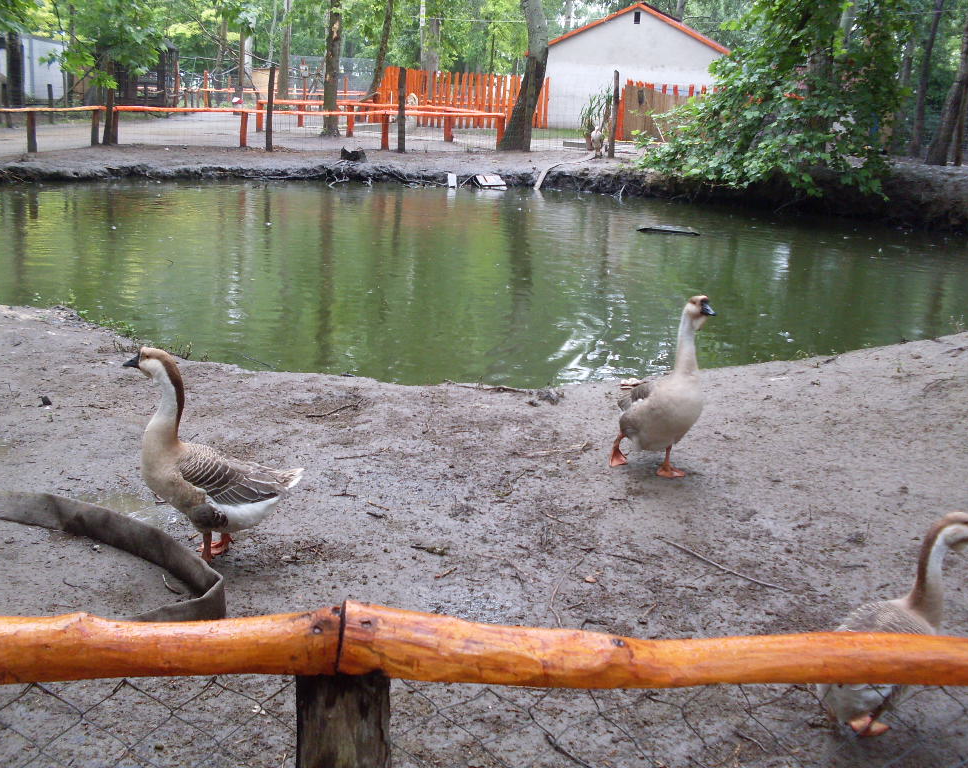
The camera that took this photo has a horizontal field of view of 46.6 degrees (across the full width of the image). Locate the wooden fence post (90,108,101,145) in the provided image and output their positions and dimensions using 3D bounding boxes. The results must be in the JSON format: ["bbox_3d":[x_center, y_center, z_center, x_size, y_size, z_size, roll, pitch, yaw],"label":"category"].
[{"bbox_3d":[-7.580,-4.998,21.890,0.147,0.713,0.147,3,15,0],"label":"wooden fence post"}]

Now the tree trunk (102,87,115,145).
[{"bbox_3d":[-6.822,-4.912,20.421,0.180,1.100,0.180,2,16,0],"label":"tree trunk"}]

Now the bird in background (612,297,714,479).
[{"bbox_3d":[0.768,-0.011,4.835,0.320,0.773,0.620,-9,19,-38],"label":"bird in background"}]

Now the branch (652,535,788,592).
[{"bbox_3d":[0.817,0.613,3.920,0.050,0.025,0.585,-11,19,-37],"label":"branch"}]

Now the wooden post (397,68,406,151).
[{"bbox_3d":[-1.768,-5.995,24.587,0.144,1.788,0.144,3,15,0],"label":"wooden post"}]

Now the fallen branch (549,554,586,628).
[{"bbox_3d":[0.267,0.663,3.699,0.070,0.025,0.563,4,16,12],"label":"fallen branch"}]

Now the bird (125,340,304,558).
[{"bbox_3d":[-0.911,0.236,3.826,0.596,0.739,0.250,-2,16,-11],"label":"bird"}]

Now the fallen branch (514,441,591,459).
[{"bbox_3d":[0.320,0.286,5.075,0.413,0.030,0.050,-9,18,-33],"label":"fallen branch"}]

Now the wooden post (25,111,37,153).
[{"bbox_3d":[-7.969,-4.451,19.767,0.150,0.731,0.150,3,15,0],"label":"wooden post"}]

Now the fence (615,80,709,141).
[{"bbox_3d":[4.442,-6.719,27.664,2.478,1.496,0.120,1,15,0],"label":"fence"}]

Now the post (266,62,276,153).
[{"bbox_3d":[-4.236,-5.496,22.457,0.131,1.677,0.131,5,15,-1],"label":"post"}]

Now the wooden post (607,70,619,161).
[{"bbox_3d":[3.003,-6.142,25.610,0.161,1.930,0.161,3,15,0],"label":"wooden post"}]

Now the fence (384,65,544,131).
[{"bbox_3d":[-0.548,-9.059,35.784,5.478,1.654,0.120,-1,16,-13],"label":"fence"}]

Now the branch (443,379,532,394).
[{"bbox_3d":[0.015,-0.003,6.255,0.506,0.050,0.090,7,16,16],"label":"branch"}]

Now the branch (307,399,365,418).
[{"bbox_3d":[-0.723,0.110,5.647,0.067,0.030,0.409,12,19,36],"label":"branch"}]

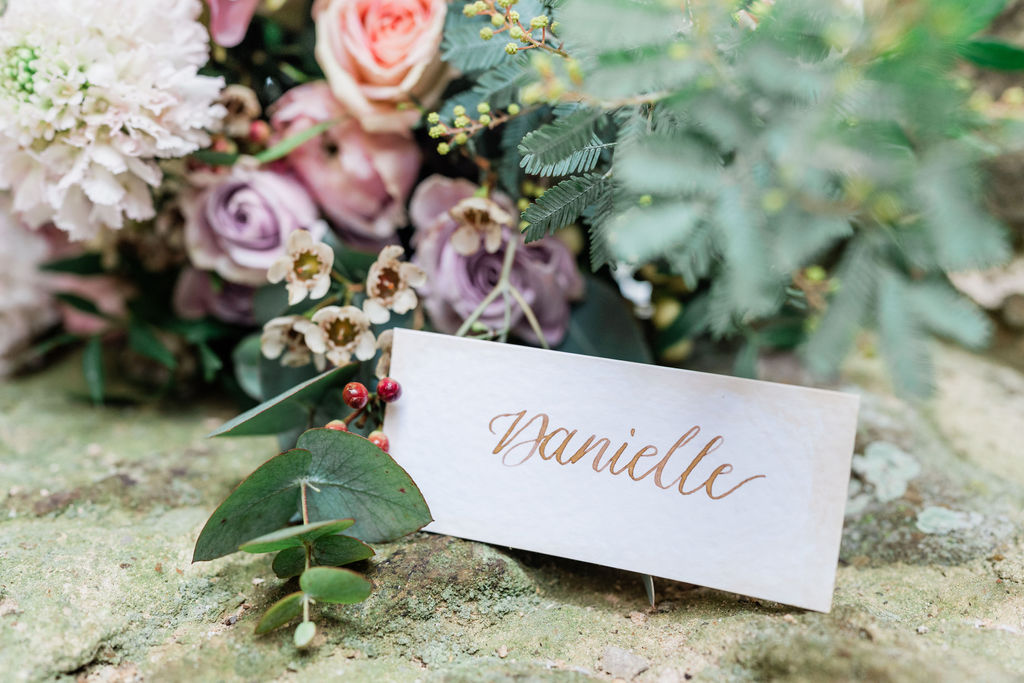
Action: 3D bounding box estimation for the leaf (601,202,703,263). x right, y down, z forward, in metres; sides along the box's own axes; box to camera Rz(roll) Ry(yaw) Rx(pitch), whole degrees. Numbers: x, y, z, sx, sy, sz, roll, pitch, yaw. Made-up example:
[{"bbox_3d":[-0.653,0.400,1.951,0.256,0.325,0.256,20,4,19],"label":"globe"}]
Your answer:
[{"bbox_3d":[0.031,-0.024,0.215,0.022,0.013,0.011,0,21,0],"label":"leaf"}]

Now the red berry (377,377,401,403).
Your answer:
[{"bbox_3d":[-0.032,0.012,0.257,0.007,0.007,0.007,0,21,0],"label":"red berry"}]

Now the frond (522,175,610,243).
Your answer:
[{"bbox_3d":[0.014,-0.036,0.265,0.028,0.005,0.009,-36,53,-1],"label":"frond"}]

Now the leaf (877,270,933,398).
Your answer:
[{"bbox_3d":[0.089,-0.002,0.225,0.011,0.029,0.005,-11,6,0],"label":"leaf"}]

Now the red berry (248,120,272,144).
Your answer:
[{"bbox_3d":[-0.085,-0.070,0.335,0.007,0.007,0.007,0,21,0],"label":"red berry"}]

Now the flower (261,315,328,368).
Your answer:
[{"bbox_3d":[-0.059,0.000,0.270,0.018,0.015,0.013,7,20,19],"label":"flower"}]

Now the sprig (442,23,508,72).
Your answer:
[{"bbox_3d":[-0.011,-0.090,0.307,0.022,0.006,0.014,-17,55,-14],"label":"sprig"}]

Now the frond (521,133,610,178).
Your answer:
[{"bbox_3d":[0.015,-0.053,0.278,0.026,0.005,0.009,-10,54,-5],"label":"frond"}]

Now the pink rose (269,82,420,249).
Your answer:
[{"bbox_3d":[-0.053,-0.057,0.320,0.049,0.053,0.047,-1,19,-3],"label":"pink rose"}]

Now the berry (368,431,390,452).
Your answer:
[{"bbox_3d":[-0.036,0.027,0.270,0.007,0.007,0.007,0,22,0],"label":"berry"}]

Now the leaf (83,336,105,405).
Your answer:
[{"bbox_3d":[-0.156,0.011,0.370,0.008,0.026,0.007,-7,22,-17],"label":"leaf"}]

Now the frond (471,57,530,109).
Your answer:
[{"bbox_3d":[-0.003,-0.078,0.299,0.021,0.005,0.008,-33,58,0],"label":"frond"}]

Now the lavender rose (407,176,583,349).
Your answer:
[{"bbox_3d":[-0.004,-0.025,0.305,0.053,0.052,0.046,1,19,3],"label":"lavender rose"}]

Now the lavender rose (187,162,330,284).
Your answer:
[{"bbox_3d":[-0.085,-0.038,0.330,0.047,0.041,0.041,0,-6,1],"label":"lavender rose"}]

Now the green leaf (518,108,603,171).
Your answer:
[{"bbox_3d":[0.013,-0.056,0.271,0.025,0.005,0.010,-26,57,-7],"label":"green leaf"}]

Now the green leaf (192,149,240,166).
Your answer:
[{"bbox_3d":[-0.099,-0.061,0.330,0.019,0.006,0.009,-4,22,-11],"label":"green leaf"}]

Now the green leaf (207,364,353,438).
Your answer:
[{"bbox_3d":[-0.064,0.017,0.279,0.042,0.013,0.023,-19,12,-12],"label":"green leaf"}]

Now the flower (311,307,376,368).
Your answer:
[{"bbox_3d":[-0.045,-0.001,0.265,0.018,0.017,0.009,0,19,0],"label":"flower"}]

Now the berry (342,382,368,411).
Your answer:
[{"bbox_3d":[-0.043,0.015,0.271,0.007,0.007,0.007,0,22,0],"label":"berry"}]

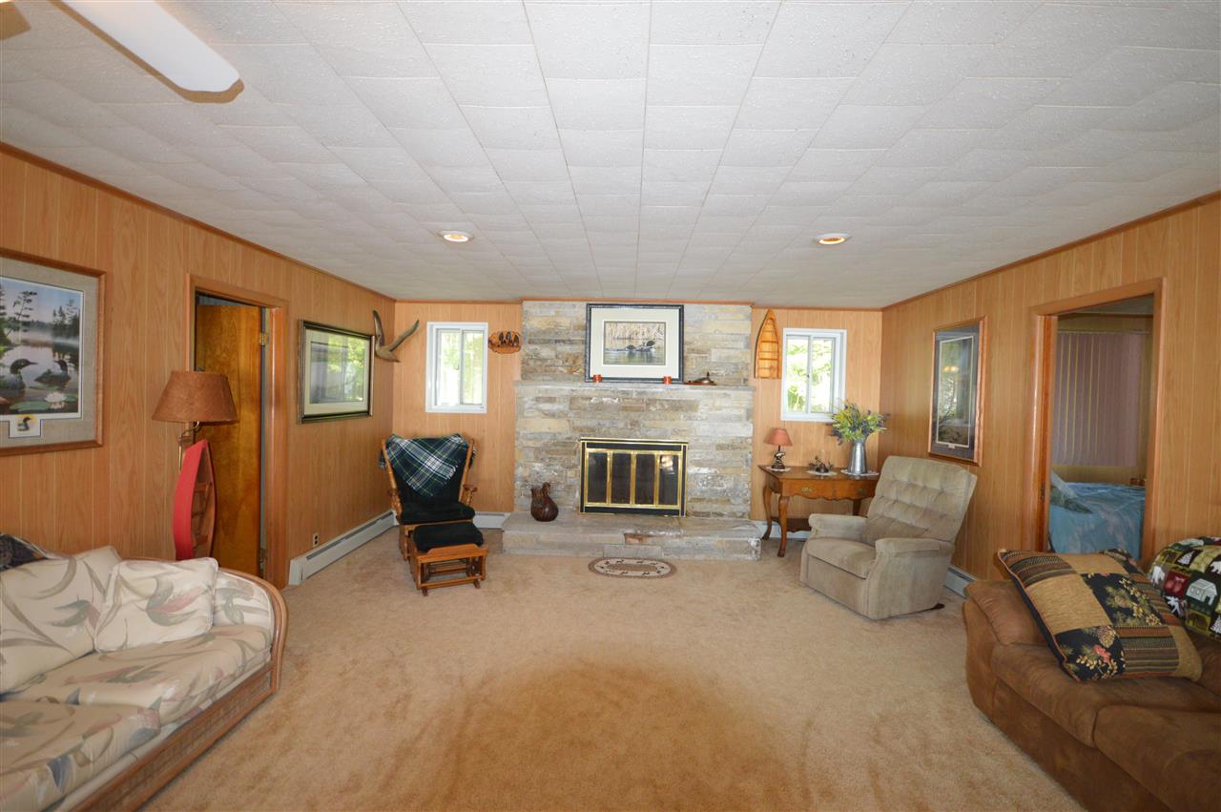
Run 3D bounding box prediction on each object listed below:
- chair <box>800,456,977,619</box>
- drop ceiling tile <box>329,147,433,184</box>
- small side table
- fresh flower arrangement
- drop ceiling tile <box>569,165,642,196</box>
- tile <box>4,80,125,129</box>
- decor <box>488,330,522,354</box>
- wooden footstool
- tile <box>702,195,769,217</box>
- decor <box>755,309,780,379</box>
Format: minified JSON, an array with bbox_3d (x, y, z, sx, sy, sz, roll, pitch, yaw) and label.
[{"bbox_3d":[2.072,0.930,3.860,0.960,0.970,0.770,1,1,-19],"label":"chair"},{"bbox_3d":[-0.955,-1.029,2.161,0.311,0.022,0.296,1,1,2],"label":"drop ceiling tile"},{"bbox_3d":[2.040,1.031,4.958,0.980,0.745,0.700,1,1,2],"label":"small side table"},{"bbox_3d":[2.372,0.153,4.915,0.510,0.400,0.440,1,1,2],"label":"fresh flower arrangement"},{"bbox_3d":[-0.018,-1.013,2.277,0.311,0.022,0.296,1,1,2],"label":"drop ceiling tile"},{"bbox_3d":[-1.936,-1.056,1.773,0.310,0.018,0.300,1,1,2],"label":"tile"},{"bbox_3d":[-1.129,-0.681,5.405,0.345,0.245,0.040,1,1,2],"label":"decor"},{"bbox_3d":[-1.242,1.138,3.881,0.500,0.410,0.410,1,1,-25],"label":"wooden footstool"},{"bbox_3d":[0.614,-1.008,2.552,0.311,0.022,0.296,1,1,2],"label":"tile"},{"bbox_3d":[1.663,-0.647,5.331,0.225,0.715,0.110,1,1,2],"label":"decor"}]

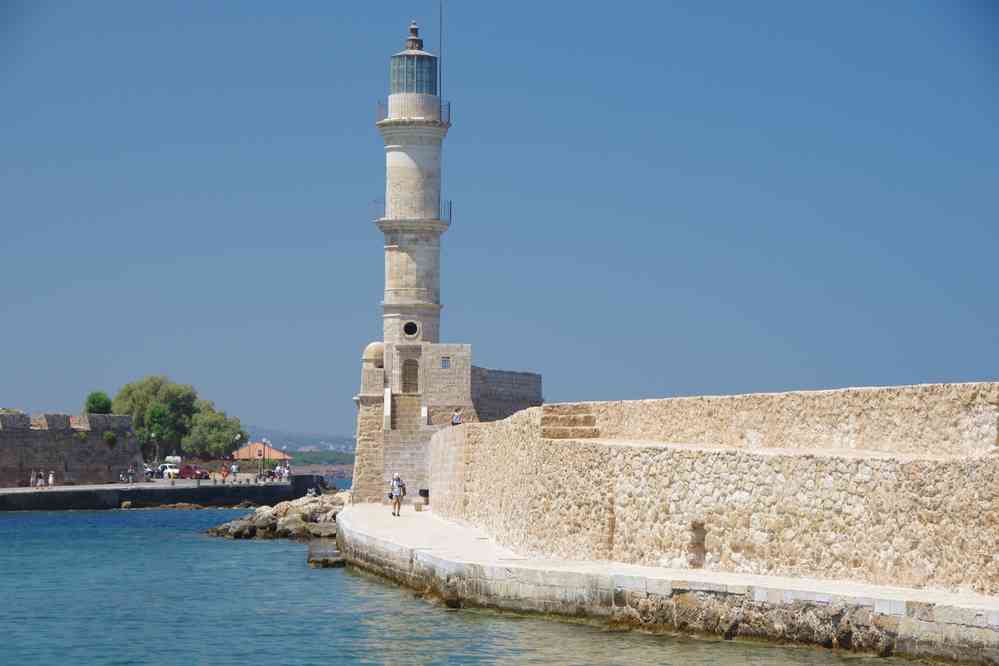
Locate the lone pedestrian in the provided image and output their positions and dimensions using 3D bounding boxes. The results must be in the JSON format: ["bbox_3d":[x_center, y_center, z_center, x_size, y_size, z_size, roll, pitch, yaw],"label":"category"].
[{"bbox_3d":[-4.053,6.433,129.000,0.640,1.730,0.420,0,-2,-4],"label":"lone pedestrian"}]

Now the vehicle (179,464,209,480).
[{"bbox_3d":[-30.683,13.955,325.000,1.650,1.470,3.800,2,-3,-40],"label":"vehicle"}]

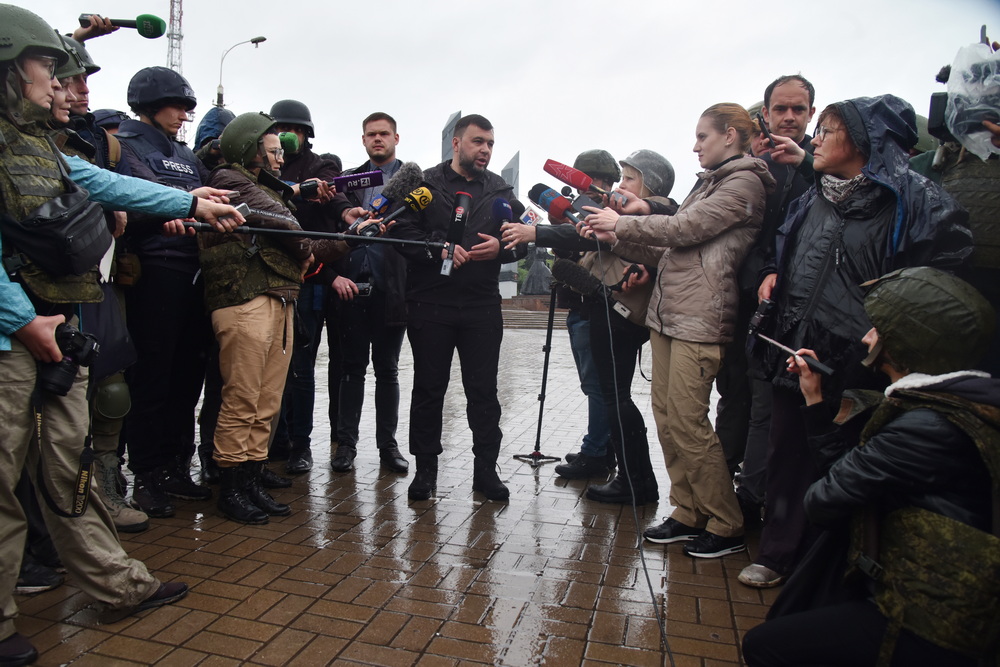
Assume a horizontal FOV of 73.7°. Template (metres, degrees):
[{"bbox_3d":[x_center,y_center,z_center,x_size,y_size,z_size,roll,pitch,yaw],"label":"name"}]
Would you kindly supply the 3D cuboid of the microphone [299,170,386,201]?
[{"bbox_3d":[-0.680,-0.635,2.860,0.380,0.080,0.070,-8,5,-10],"label":"microphone"}]

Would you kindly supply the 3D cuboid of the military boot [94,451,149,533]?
[{"bbox_3d":[-1.495,0.619,2.591,0.300,0.250,0.115,3,3,22],"label":"military boot"}]

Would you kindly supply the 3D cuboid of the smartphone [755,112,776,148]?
[{"bbox_3d":[0.898,-0.689,2.250,0.012,0.145,0.070,-27,-3,15],"label":"smartphone"}]

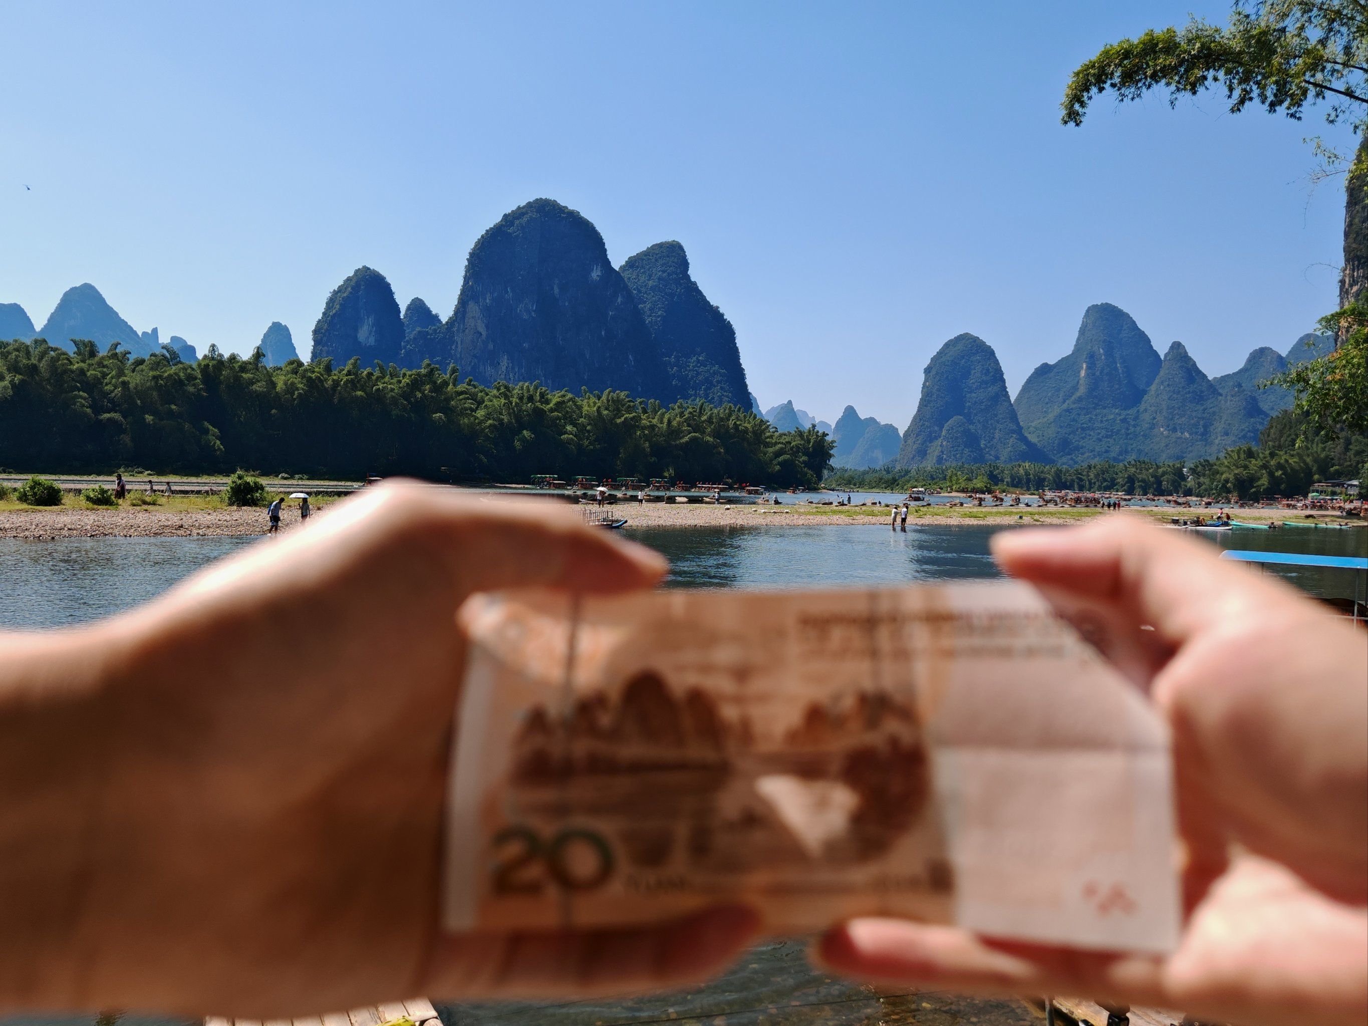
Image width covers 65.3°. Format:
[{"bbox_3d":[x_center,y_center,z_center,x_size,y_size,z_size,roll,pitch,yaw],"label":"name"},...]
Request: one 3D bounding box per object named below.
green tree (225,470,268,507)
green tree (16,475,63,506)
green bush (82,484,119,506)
[{"bbox_3d":[-24.814,-1.363,60.500,2.250,2.050,2.050,1,2,-22],"label":"green tree"},{"bbox_3d":[-34.757,-1.209,57.500,2.350,1.680,2.050,0,2,-31],"label":"green tree"},{"bbox_3d":[-31.992,-0.967,58.500,1.900,1.170,1.650,0,2,-29],"label":"green bush"}]

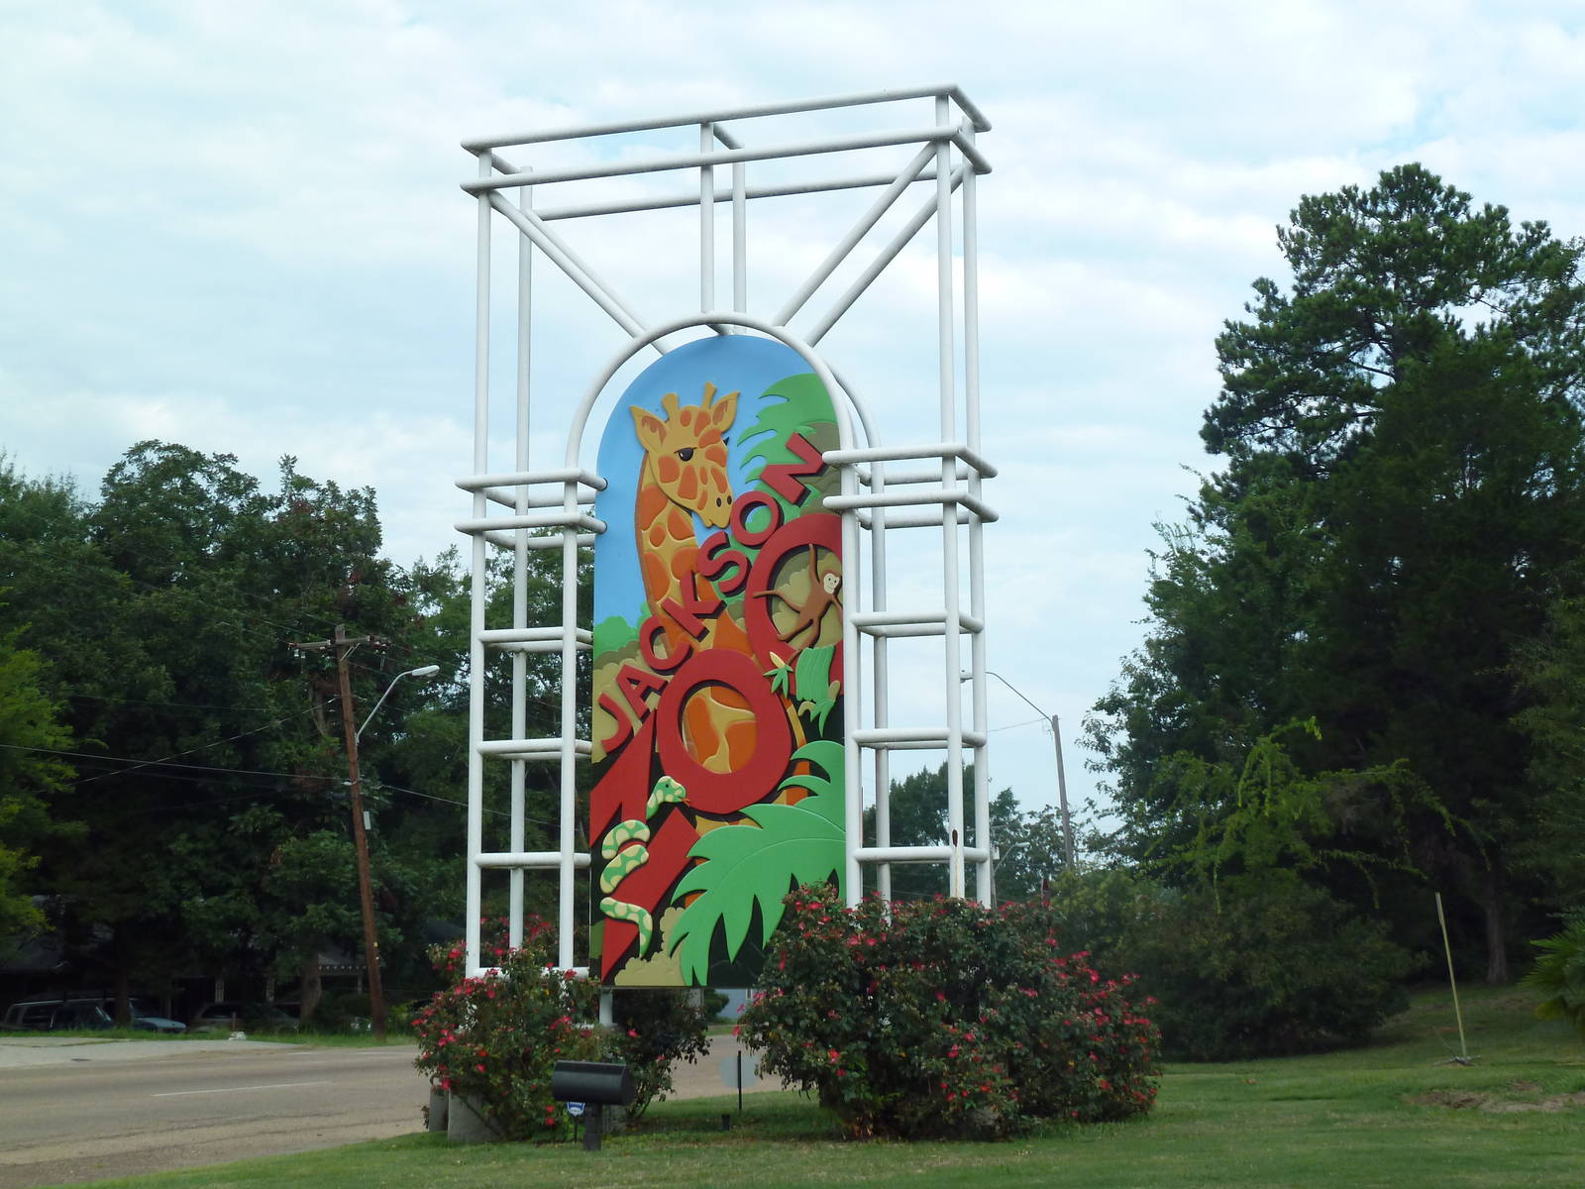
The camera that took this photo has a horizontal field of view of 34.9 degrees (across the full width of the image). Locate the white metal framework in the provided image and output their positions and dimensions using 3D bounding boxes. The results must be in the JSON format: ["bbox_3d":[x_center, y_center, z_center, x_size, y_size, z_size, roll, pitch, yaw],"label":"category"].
[{"bbox_3d":[-0.748,-0.310,28.023,5.998,10.008,1.587,-3,-8,19],"label":"white metal framework"}]

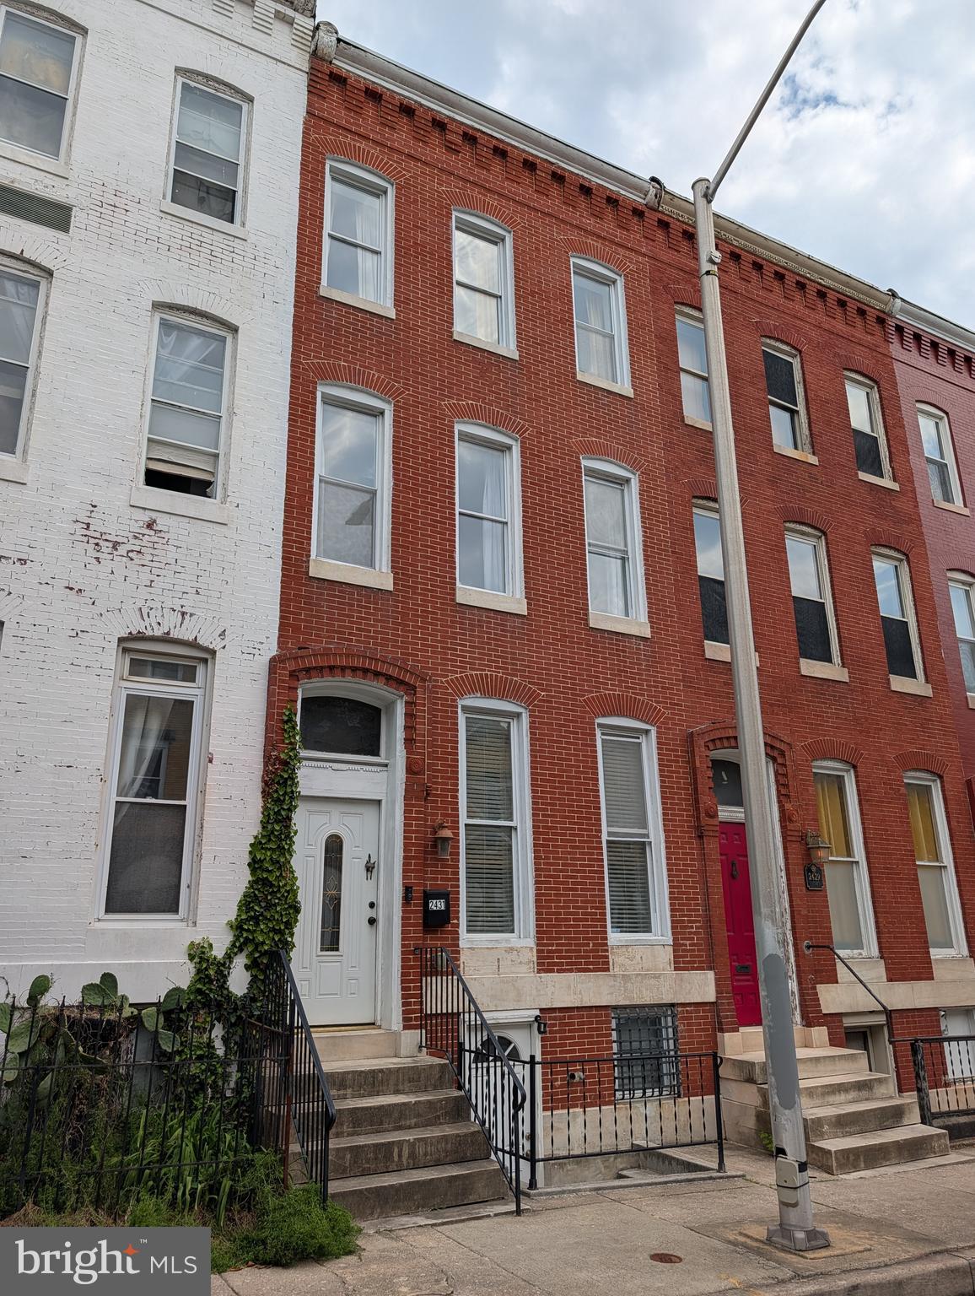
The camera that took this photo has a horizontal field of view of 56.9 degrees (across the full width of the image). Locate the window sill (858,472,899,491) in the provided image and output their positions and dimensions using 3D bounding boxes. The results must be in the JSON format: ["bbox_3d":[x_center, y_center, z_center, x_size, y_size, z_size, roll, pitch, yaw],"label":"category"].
[{"bbox_3d":[5.832,-2.490,13.530,0.871,0.145,0.190,9,-20,-27],"label":"window sill"}]

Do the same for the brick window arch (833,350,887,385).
[{"bbox_3d":[5.774,-4.370,14.050,1.147,0.331,0.110,9,-21,-27],"label":"brick window arch"}]

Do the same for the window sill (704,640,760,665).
[{"bbox_3d":[2.990,0.115,11.216,0.859,0.202,0.170,9,-21,-27],"label":"window sill"}]

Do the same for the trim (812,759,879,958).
[{"bbox_3d":[4.269,2.540,10.930,0.785,2.337,0.150,9,-21,-27],"label":"trim"}]

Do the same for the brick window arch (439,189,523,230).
[{"bbox_3d":[-0.086,-5.579,11.487,1.200,0.325,0.110,9,-21,-27],"label":"brick window arch"}]

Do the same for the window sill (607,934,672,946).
[{"bbox_3d":[1.591,3.087,9.474,0.814,0.088,0.140,9,-21,-27],"label":"window sill"}]

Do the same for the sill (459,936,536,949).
[{"bbox_3d":[0.085,2.855,8.707,0.819,0.088,0.140,9,-21,-27],"label":"sill"}]

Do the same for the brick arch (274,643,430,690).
[{"bbox_3d":[-1.322,0.193,8.718,1.580,0.380,0.180,9,-21,-27],"label":"brick arch"}]

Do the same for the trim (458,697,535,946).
[{"bbox_3d":[0.065,1.716,9.097,0.828,2.500,0.140,9,-21,-27],"label":"trim"}]

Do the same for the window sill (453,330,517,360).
[{"bbox_3d":[-0.042,-3.474,10.445,0.844,0.130,0.160,9,-21,-27],"label":"window sill"}]

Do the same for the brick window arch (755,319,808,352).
[{"bbox_3d":[4.387,-4.762,13.664,1.177,0.326,0.120,9,-21,-27],"label":"brick window arch"}]

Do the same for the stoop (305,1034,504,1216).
[{"bbox_3d":[-0.895,3.495,6.771,1.468,0.966,1.748,9,-20,-27],"label":"stoop"}]

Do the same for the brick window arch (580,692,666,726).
[{"bbox_3d":[1.553,0.691,10.265,1.230,0.340,0.110,9,-21,-27],"label":"brick window arch"}]

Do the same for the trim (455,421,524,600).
[{"bbox_3d":[0.000,-1.603,10.207,0.840,2.160,0.140,9,-21,-27],"label":"trim"}]

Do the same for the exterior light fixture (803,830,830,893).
[{"bbox_3d":[3.983,2.540,10.802,0.290,0.687,0.240,9,-21,-27],"label":"exterior light fixture"}]

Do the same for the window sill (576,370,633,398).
[{"bbox_3d":[1.448,-3.299,11.356,0.864,0.133,0.190,9,-20,-27],"label":"window sill"}]

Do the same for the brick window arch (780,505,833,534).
[{"bbox_3d":[4.428,-1.824,12.681,1.185,0.298,0.120,9,-21,-27],"label":"brick window arch"}]

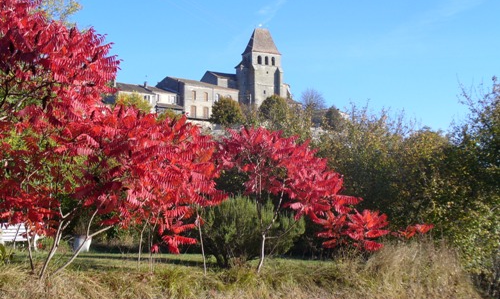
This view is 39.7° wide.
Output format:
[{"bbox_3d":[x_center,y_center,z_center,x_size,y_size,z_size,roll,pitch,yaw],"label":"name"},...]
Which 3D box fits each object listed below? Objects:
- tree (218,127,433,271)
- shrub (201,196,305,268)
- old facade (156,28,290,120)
[{"bbox_3d":[1.097,0.786,11.200,3.150,2.150,2.100,0,-4,0],"label":"tree"},{"bbox_3d":[0.042,1.433,12.300,1.700,1.200,1.600,0,-4,0],"label":"shrub"},{"bbox_3d":[-5.122,-13.607,134.000,24.000,18.000,13.500,2,-5,-28],"label":"old facade"}]

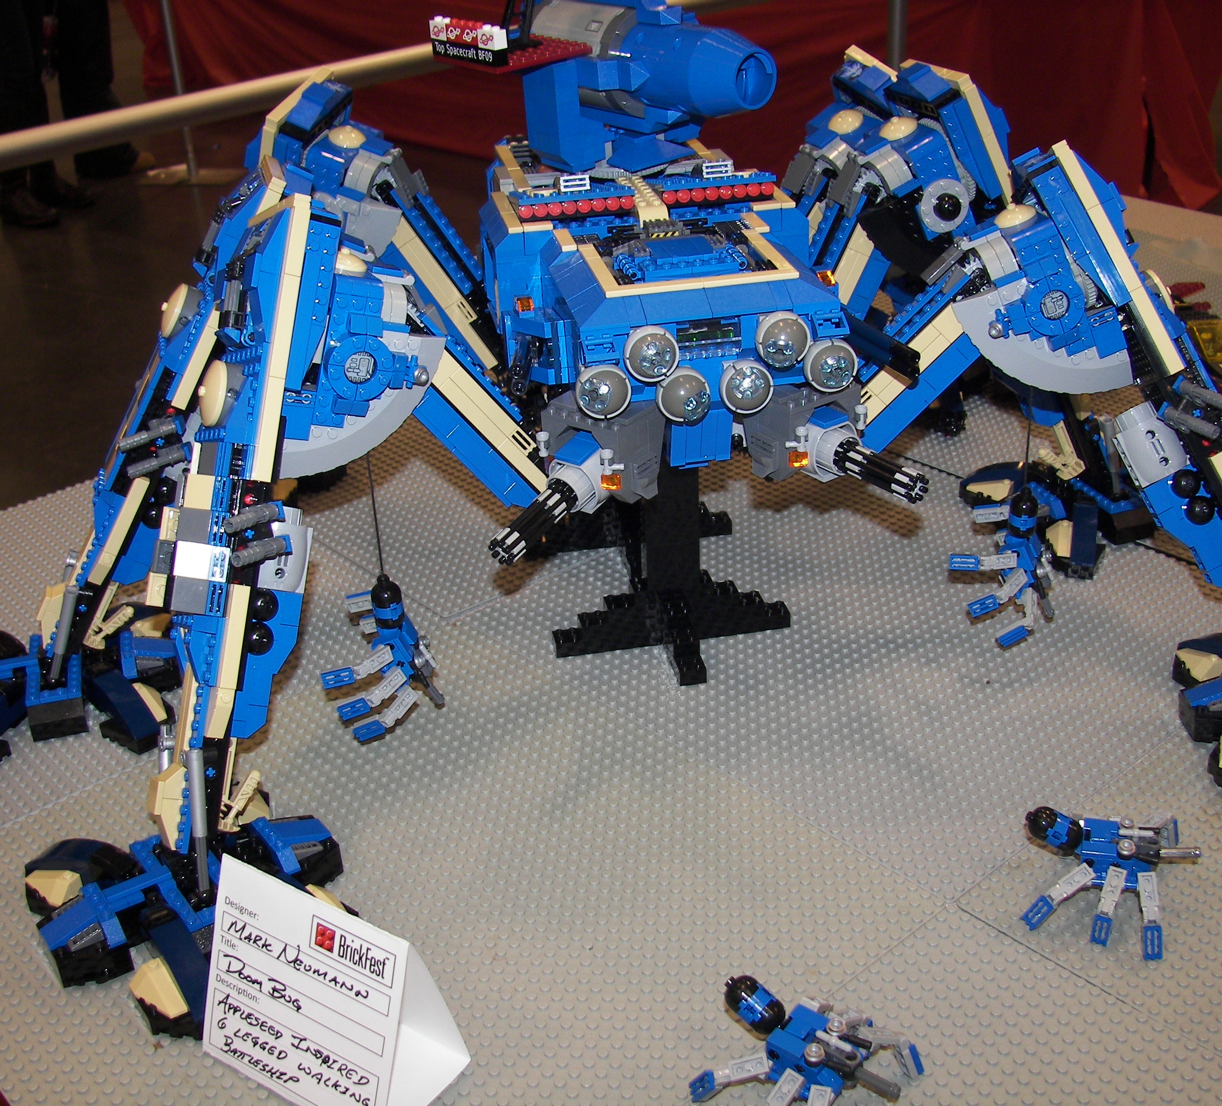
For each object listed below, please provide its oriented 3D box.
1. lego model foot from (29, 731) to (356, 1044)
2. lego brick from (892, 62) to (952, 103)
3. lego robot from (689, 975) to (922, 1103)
[{"bbox_3d":[-0.197,0.134,0.715,0.145,0.094,0.156,-19,32,-29],"label":"lego model foot"},{"bbox_3d":[0.171,-0.263,0.853,0.016,0.013,0.041,-35,32,-1],"label":"lego brick"},{"bbox_3d":[0.071,0.203,0.624,0.093,0.033,0.088,19,35,36],"label":"lego robot"}]

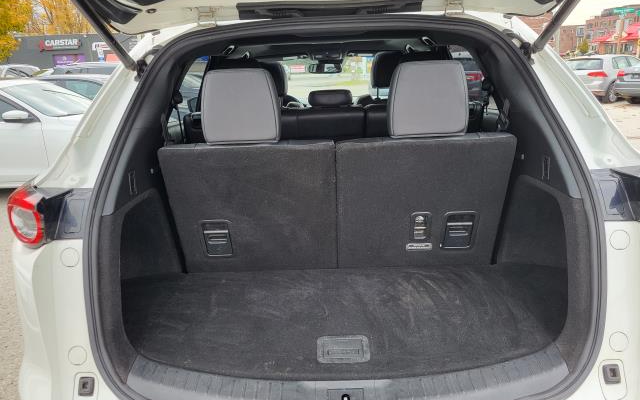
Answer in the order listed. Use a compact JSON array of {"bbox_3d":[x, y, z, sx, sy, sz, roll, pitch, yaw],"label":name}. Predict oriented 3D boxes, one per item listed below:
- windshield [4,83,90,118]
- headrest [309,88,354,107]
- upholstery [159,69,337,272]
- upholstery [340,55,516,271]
[{"bbox_3d":[-3.682,-1.405,6.648,0.750,0.420,1.380,-3,15,-2],"label":"windshield"},{"bbox_3d":[0.048,-0.464,2.195,0.210,0.095,0.100,-2,15,1],"label":"headrest"},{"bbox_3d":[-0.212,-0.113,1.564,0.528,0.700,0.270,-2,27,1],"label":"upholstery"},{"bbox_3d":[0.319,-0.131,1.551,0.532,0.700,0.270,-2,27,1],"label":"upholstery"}]

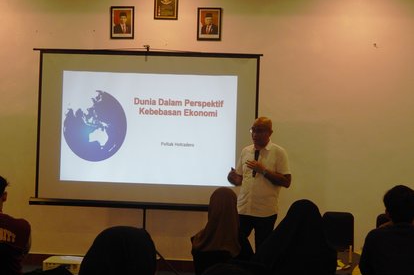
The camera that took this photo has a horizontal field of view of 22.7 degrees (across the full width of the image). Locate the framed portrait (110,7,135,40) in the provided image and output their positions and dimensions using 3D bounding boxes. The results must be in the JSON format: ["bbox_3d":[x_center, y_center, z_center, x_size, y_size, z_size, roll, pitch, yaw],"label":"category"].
[{"bbox_3d":[-0.907,-1.226,11.010,0.260,0.355,0.025,2,0,5],"label":"framed portrait"}]

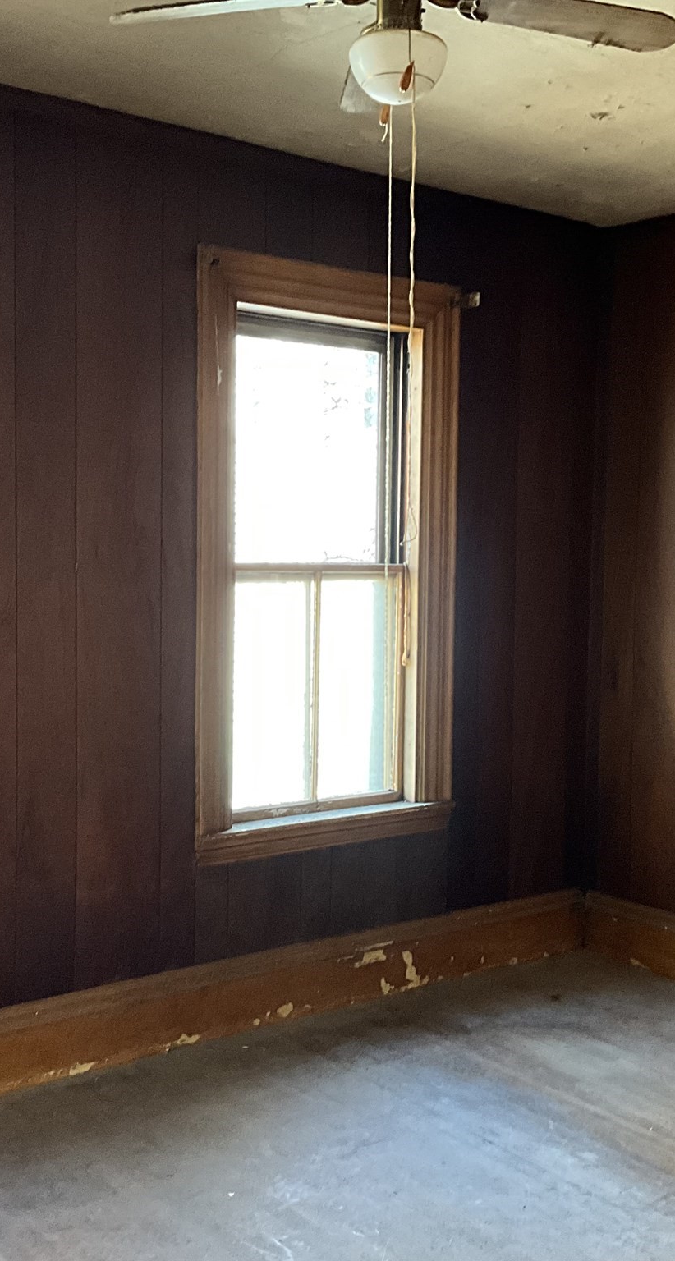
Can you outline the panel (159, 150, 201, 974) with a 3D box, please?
[{"bbox_3d":[-0.458,-0.177,4.105,0.127,2.375,0.020,-2,5,-39],"label":"panel"}]

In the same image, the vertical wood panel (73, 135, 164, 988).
[{"bbox_3d":[-0.630,-0.170,4.036,0.280,2.399,0.030,-2,5,-40],"label":"vertical wood panel"}]

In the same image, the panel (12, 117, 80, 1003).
[{"bbox_3d":[-0.793,-0.169,3.834,0.197,2.372,0.020,-2,5,-39],"label":"panel"}]

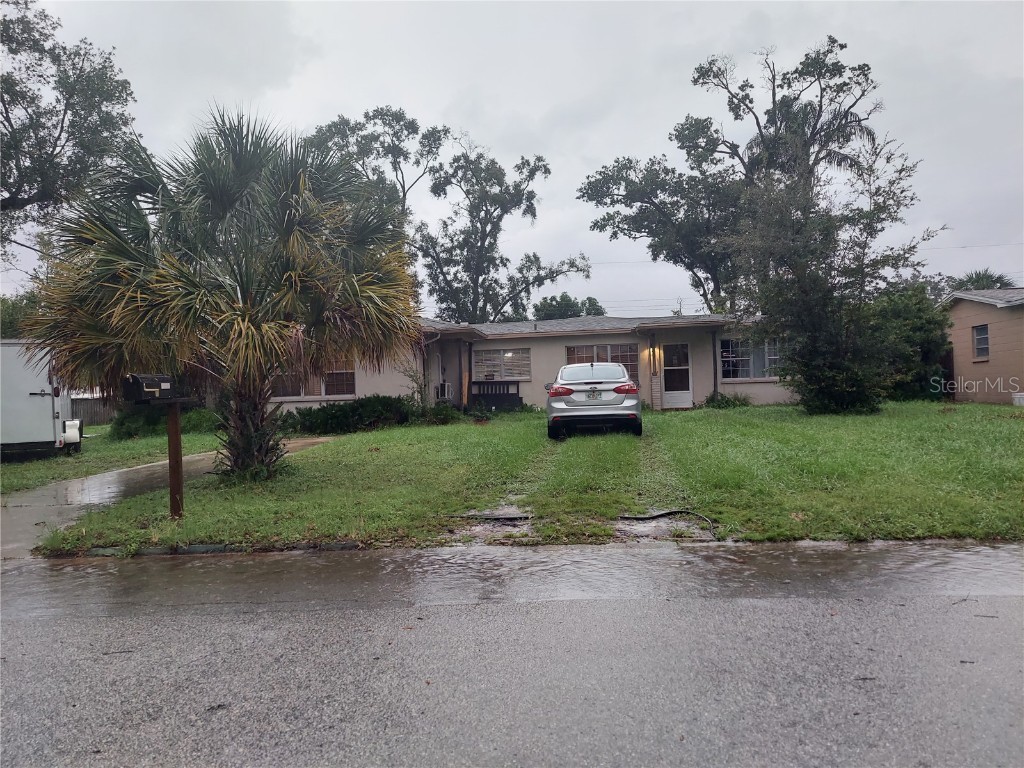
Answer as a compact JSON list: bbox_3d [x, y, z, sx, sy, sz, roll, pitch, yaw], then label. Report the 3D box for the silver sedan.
[{"bbox_3d":[1.686,0.275,14.993,1.830,1.470,4.530,-2,1,6],"label":"silver sedan"}]

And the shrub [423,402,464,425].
[{"bbox_3d":[-1.870,0.779,19.297,1.050,0.600,0.900,-2,1,6],"label":"shrub"}]

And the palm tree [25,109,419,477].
[{"bbox_3d":[-3.680,-1.210,9.478,5.000,4.850,4.800,-2,1,6],"label":"palm tree"}]

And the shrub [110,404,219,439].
[{"bbox_3d":[-9.015,0.921,18.496,2.750,0.920,1.300,-2,1,6],"label":"shrub"}]

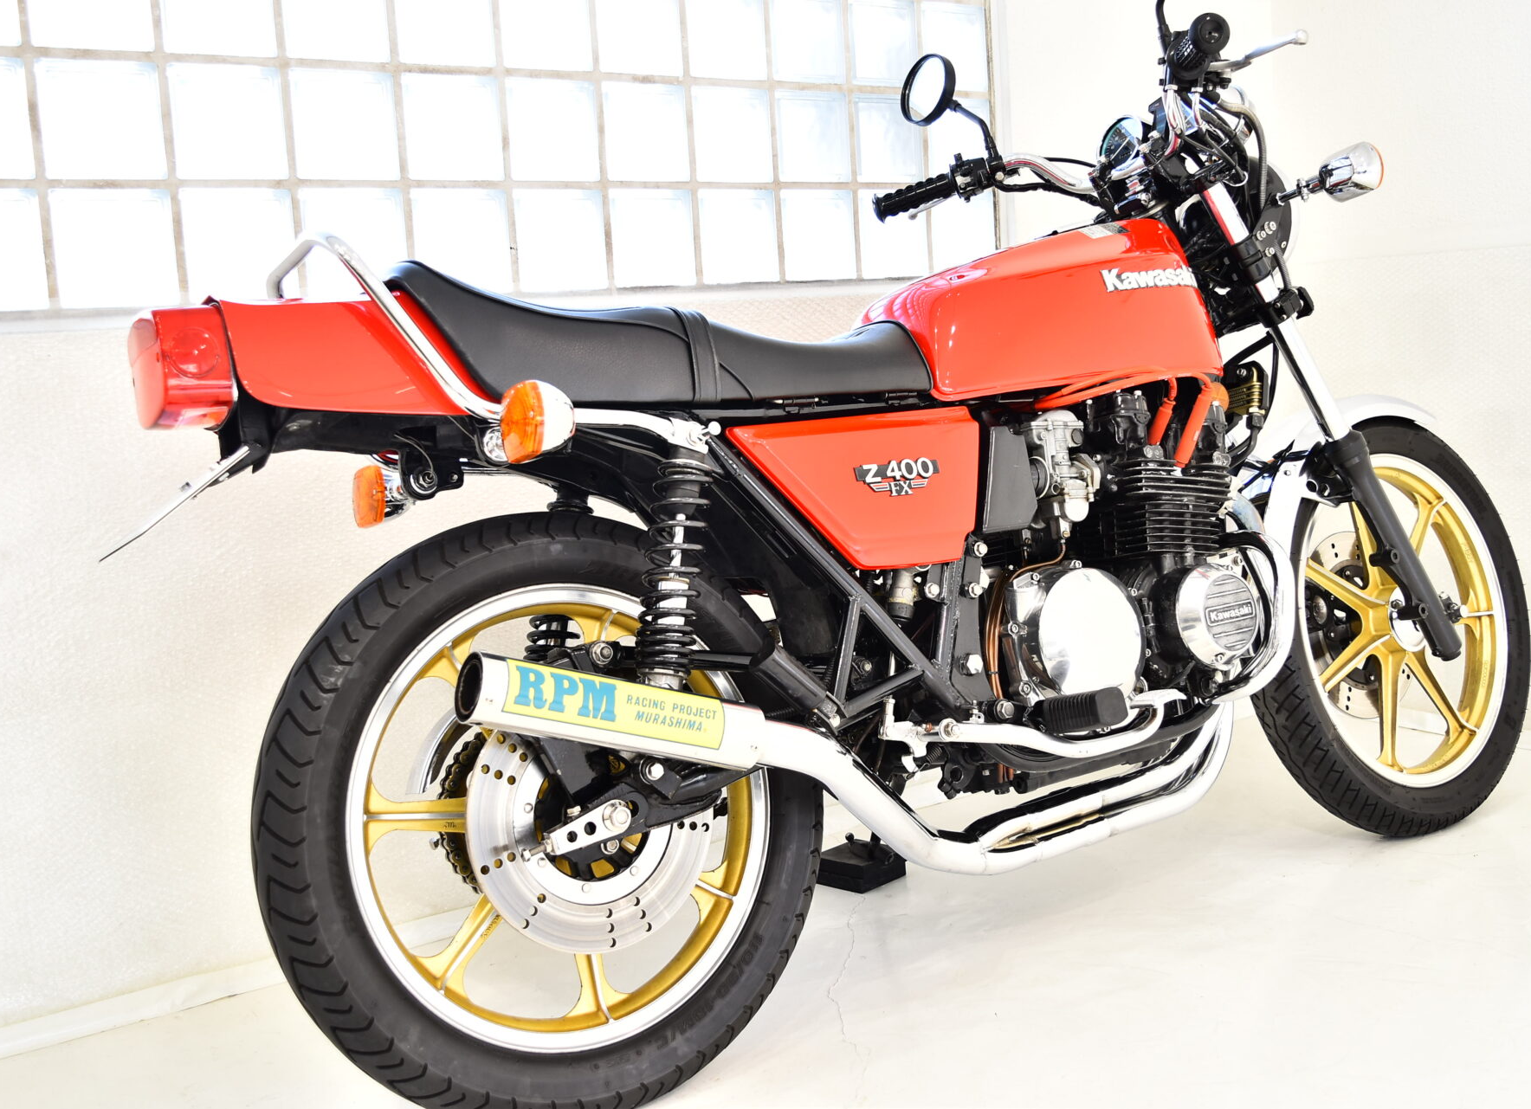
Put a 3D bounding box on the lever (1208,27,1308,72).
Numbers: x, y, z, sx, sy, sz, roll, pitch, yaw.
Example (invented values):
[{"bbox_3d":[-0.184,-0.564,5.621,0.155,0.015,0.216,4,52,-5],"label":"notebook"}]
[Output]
[{"bbox_3d":[0.616,-0.625,2.080,0.045,0.026,0.185,-9,6,-16],"label":"lever"}]

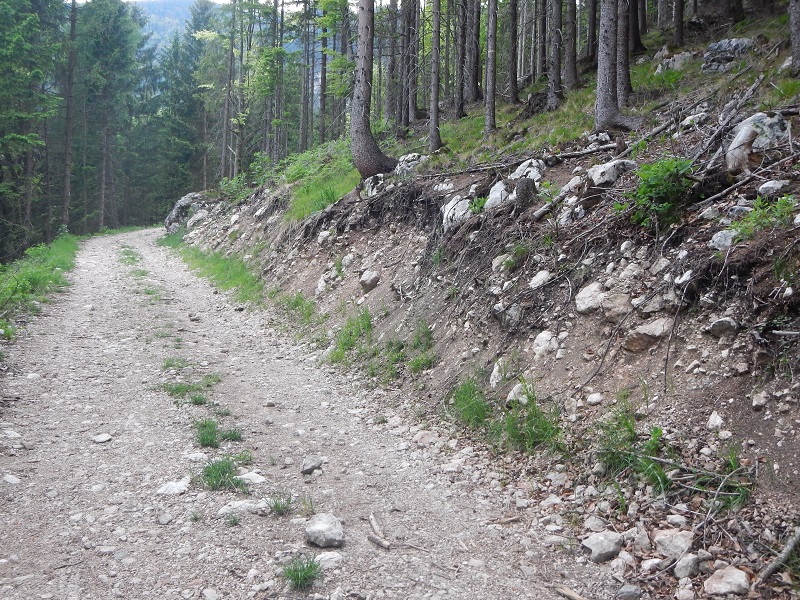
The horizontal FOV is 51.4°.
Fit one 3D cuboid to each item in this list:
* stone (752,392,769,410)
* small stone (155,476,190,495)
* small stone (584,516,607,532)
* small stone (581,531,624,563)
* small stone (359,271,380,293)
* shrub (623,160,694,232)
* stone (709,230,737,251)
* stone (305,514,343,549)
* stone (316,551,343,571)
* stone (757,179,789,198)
[{"bbox_3d":[1.863,0.525,4.300,0.080,0.080,0.075,2,2,17],"label":"stone"},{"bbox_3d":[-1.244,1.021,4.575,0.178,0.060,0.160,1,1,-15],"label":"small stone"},{"bbox_3d":[0.916,1.052,3.900,0.103,0.058,0.090,1,0,14],"label":"small stone"},{"bbox_3d":[0.944,1.149,3.874,0.192,0.121,0.144,2,1,14],"label":"small stone"},{"bbox_3d":[-0.404,-0.248,11.290,0.264,0.304,0.211,1,1,-2],"label":"small stone"},{"bbox_3d":[1.842,-0.752,5.930,0.480,0.480,0.430,1,0,17],"label":"shrub"},{"bbox_3d":[2.023,-0.373,5.220,0.175,0.120,0.140,1,0,21],"label":"stone"},{"bbox_3d":[-0.340,1.039,3.750,0.165,0.130,0.140,1,2,0],"label":"stone"},{"bbox_3d":[-0.301,1.114,3.550,0.110,0.050,0.090,1,0,-4],"label":"stone"},{"bbox_3d":[2.579,-0.772,5.760,0.220,0.120,0.150,1,0,24],"label":"stone"}]

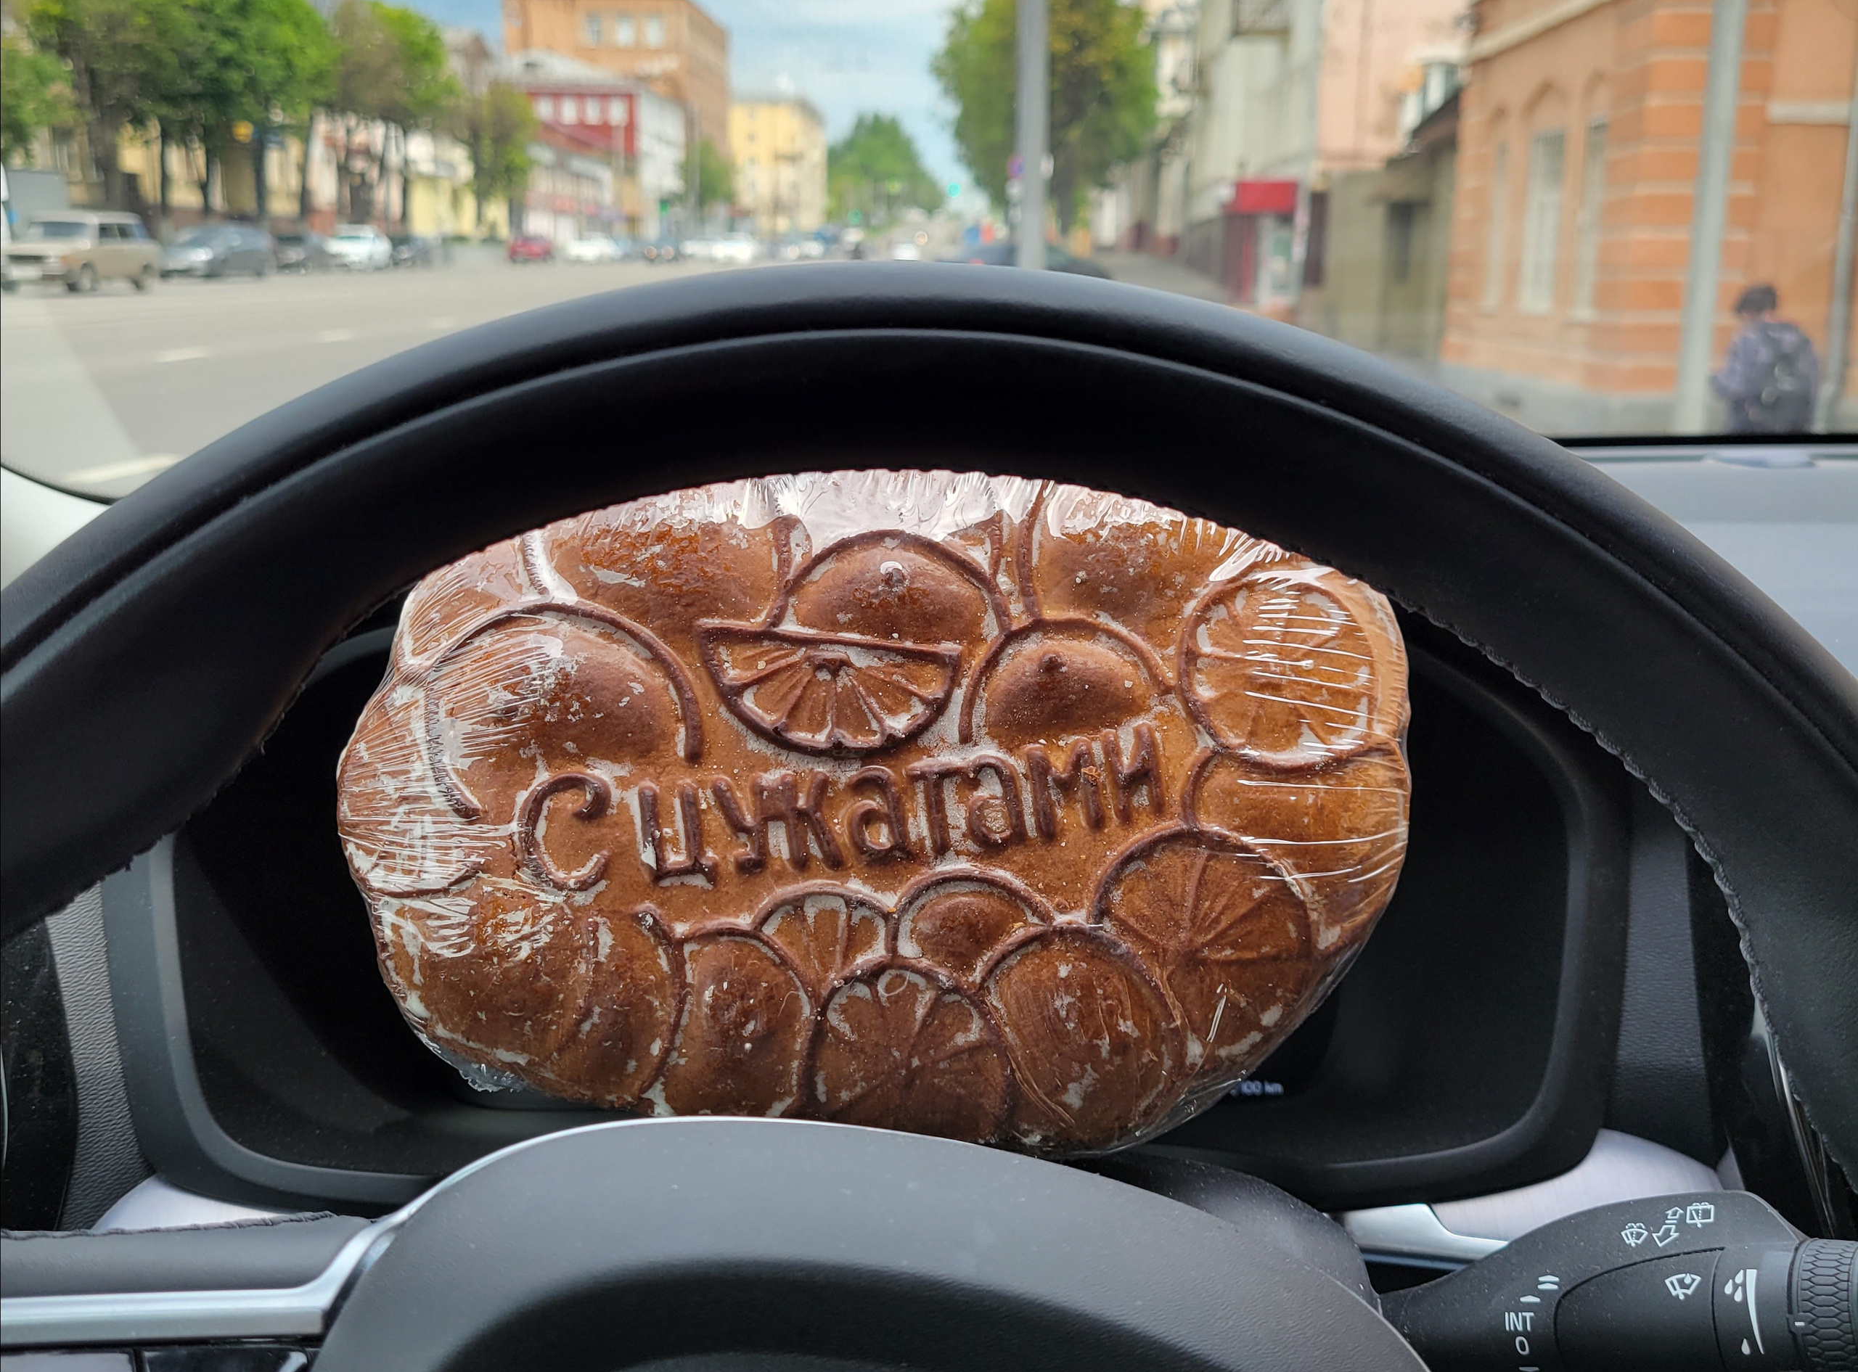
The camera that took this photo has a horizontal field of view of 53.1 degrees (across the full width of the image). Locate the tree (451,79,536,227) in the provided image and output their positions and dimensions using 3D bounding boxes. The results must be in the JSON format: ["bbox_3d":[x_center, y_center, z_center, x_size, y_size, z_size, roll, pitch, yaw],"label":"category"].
[{"bbox_3d":[-22.347,-26.733,96.378,4.400,8.570,4.400,0,14,2],"label":"tree"}]

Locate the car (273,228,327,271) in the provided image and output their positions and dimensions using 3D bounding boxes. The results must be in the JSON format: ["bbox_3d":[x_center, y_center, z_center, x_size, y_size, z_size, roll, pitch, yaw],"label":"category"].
[{"bbox_3d":[-19.821,-13.127,55.966,1.800,1.480,4.400,0,14,2],"label":"car"}]

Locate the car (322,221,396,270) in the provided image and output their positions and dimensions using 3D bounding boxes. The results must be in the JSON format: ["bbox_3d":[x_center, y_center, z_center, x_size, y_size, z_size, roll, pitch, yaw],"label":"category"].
[{"bbox_3d":[-19.032,-14.474,61.299,1.780,1.480,4.300,0,14,0],"label":"car"}]

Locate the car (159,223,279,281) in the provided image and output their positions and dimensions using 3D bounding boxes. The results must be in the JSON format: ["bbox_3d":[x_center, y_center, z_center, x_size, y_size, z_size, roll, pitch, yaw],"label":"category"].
[{"bbox_3d":[-19.319,-11.732,50.130,1.800,1.500,4.400,0,14,2],"label":"car"}]

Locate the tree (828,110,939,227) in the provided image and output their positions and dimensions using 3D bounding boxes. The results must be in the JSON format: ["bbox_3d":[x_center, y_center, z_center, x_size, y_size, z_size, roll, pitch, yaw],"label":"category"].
[{"bbox_3d":[-5.820,-66.312,241.125,14.000,14.940,14.000,0,14,2],"label":"tree"}]

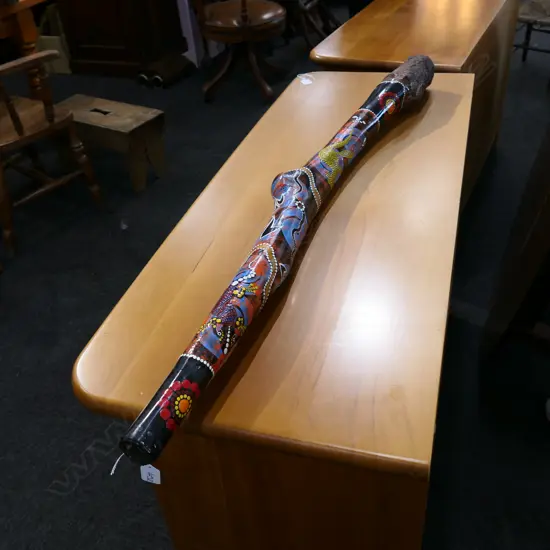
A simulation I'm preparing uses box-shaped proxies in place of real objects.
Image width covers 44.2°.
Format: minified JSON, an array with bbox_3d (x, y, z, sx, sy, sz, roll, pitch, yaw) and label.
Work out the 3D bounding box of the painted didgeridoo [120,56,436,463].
[{"bbox_3d":[0.117,-0.213,1.472,0.131,0.117,1.621,10,35,22],"label":"painted didgeridoo"}]

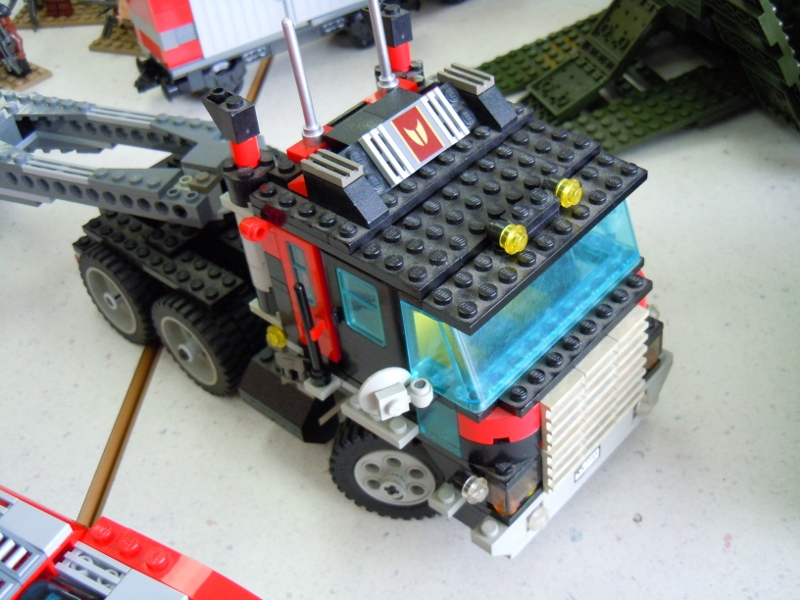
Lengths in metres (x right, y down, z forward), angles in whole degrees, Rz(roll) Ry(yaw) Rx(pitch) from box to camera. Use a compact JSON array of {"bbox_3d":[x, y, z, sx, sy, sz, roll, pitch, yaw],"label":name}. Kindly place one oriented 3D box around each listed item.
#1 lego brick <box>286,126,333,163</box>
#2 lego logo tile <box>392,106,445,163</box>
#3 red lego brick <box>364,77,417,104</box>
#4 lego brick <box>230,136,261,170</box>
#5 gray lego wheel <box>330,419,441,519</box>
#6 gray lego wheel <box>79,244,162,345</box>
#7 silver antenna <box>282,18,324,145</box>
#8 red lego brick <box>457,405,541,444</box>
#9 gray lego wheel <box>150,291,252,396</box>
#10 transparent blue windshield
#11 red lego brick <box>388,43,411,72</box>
[{"bbox_3d":[-0.024,-0.044,0.299,0.008,0.004,0.016,27,52,34],"label":"lego brick"},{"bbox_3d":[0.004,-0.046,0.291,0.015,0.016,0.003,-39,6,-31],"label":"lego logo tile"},{"bbox_3d":[-0.003,-0.061,0.315,0.008,0.004,0.016,27,52,34],"label":"red lego brick"},{"bbox_3d":[-0.044,-0.043,0.295,0.008,0.010,0.008,27,52,34],"label":"lego brick"},{"bbox_3d":[0.000,0.052,0.325,0.042,0.042,0.016,3,42,13],"label":"gray lego wheel"},{"bbox_3d":[-0.106,-0.003,0.405,0.042,0.042,0.015,27,52,34],"label":"gray lego wheel"},{"bbox_3d":[-0.027,-0.059,0.286,0.006,0.038,0.006,-6,40,5],"label":"silver antenna"},{"bbox_3d":[0.027,0.032,0.282,0.016,0.010,0.016,27,52,34],"label":"red lego brick"},{"bbox_3d":[-0.071,0.015,0.378,0.042,0.042,0.015,27,52,34],"label":"gray lego wheel"},{"bbox_3d":[0.037,-0.006,0.291,0.024,0.029,0.080,27,52,34],"label":"transparent blue windshield"},{"bbox_3d":[-0.001,-0.077,0.328,0.008,0.010,0.008,27,52,34],"label":"red lego brick"}]

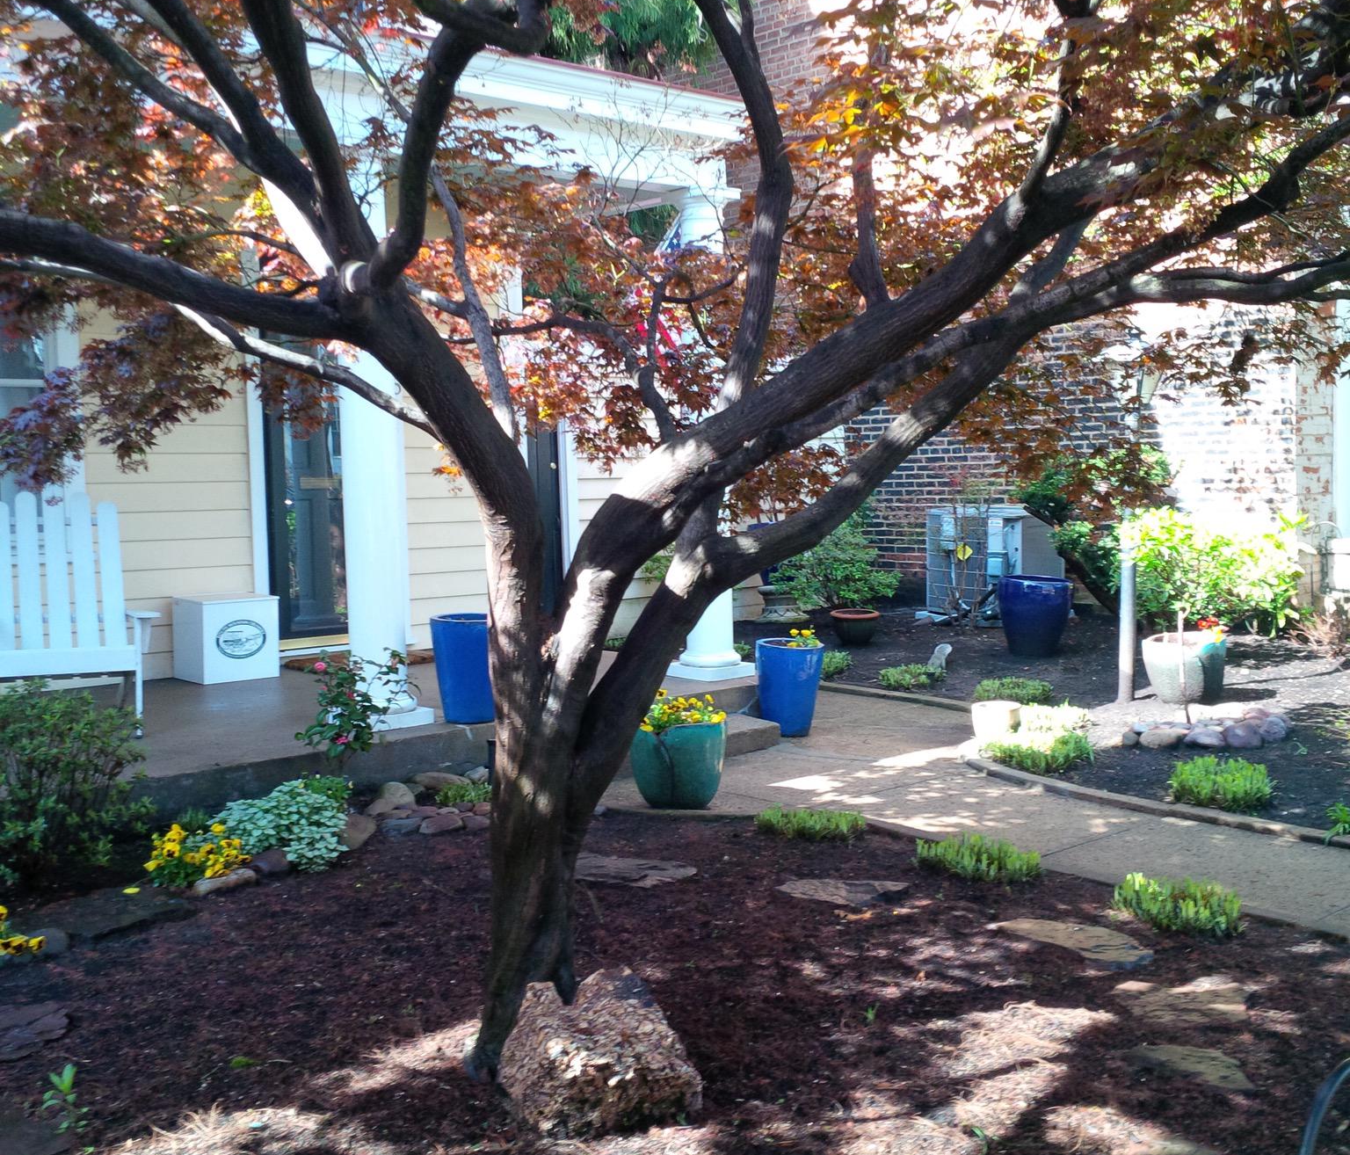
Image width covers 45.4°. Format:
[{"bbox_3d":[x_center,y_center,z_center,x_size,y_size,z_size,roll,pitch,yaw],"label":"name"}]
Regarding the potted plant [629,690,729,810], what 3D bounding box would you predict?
[{"bbox_3d":[0.014,0.650,6.212,0.365,0.435,0.365,-1,3,0],"label":"potted plant"}]

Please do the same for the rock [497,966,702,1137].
[{"bbox_3d":[-0.152,0.956,3.370,0.355,0.225,0.350,-2,4,-17],"label":"rock"}]

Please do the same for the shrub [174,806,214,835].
[{"bbox_3d":[-1.648,0.841,5.557,0.160,0.140,0.140,-1,3,0],"label":"shrub"}]

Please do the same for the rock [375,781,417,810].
[{"bbox_3d":[-1.050,0.818,6.132,0.155,0.115,0.130,-1,3,0],"label":"rock"}]

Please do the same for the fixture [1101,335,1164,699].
[{"bbox_3d":[2.239,-0.285,7.912,0.230,1.770,0.230,-4,4,-42],"label":"fixture"}]

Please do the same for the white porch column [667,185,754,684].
[{"bbox_3d":[0.162,-0.721,8.196,0.300,2.455,0.300,-4,4,-42],"label":"white porch column"}]

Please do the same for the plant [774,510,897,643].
[{"bbox_3d":[1.159,-0.008,11.195,0.800,0.880,0.720,-4,4,-42],"label":"plant"}]

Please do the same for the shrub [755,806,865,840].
[{"bbox_3d":[0.469,0.839,5.698,0.390,0.100,0.220,-1,3,6],"label":"shrub"}]

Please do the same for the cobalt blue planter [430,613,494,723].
[{"bbox_3d":[-0.891,0.389,6.898,0.335,0.435,0.335,-2,3,-7],"label":"cobalt blue planter"}]

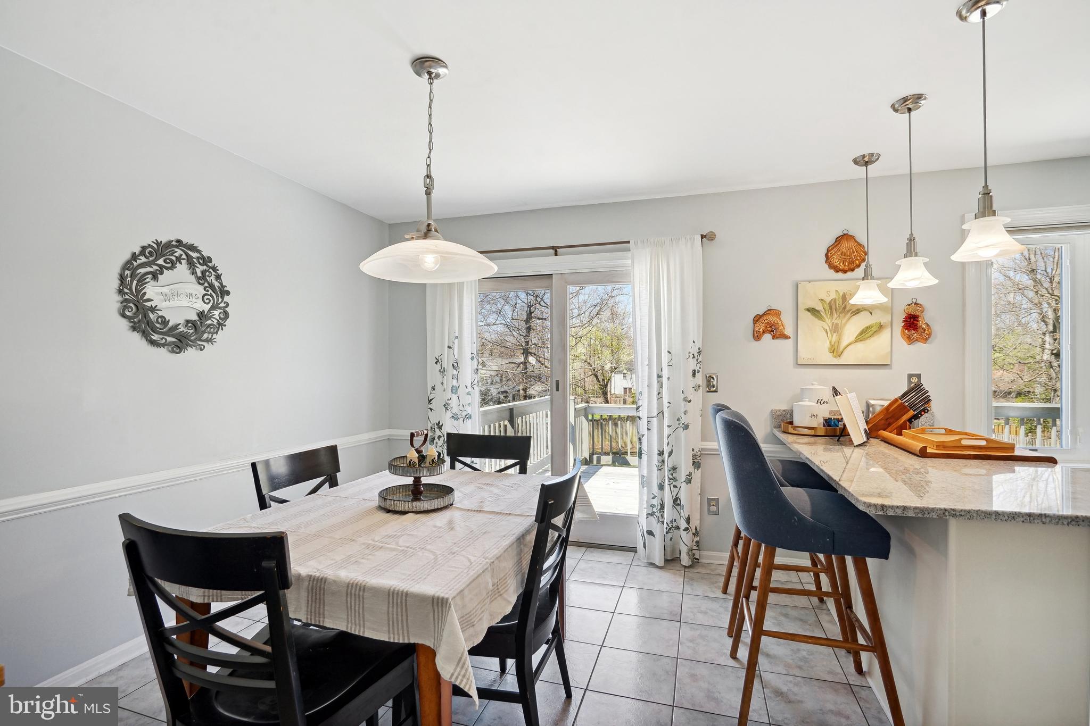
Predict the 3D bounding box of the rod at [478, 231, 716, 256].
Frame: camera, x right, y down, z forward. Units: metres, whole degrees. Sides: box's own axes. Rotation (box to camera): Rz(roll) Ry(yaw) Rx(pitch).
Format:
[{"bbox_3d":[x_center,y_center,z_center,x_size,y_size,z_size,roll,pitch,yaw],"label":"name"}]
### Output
[{"bbox_3d":[0.058,-0.814,3.458,2.200,0.070,0.090,0,-1,18],"label":"rod"}]

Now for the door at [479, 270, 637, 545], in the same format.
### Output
[{"bbox_3d":[0.121,0.327,3.578,1.780,1.950,0.110,0,-1,18],"label":"door"}]

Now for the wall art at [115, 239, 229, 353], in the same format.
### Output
[{"bbox_3d":[-1.806,-0.331,2.390,0.030,0.560,0.530,0,-1,18],"label":"wall art"}]

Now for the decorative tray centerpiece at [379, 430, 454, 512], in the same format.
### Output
[{"bbox_3d":[-0.470,0.401,1.857,0.295,0.285,0.295,0,-1,0],"label":"decorative tray centerpiece"}]

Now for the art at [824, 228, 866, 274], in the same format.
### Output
[{"bbox_3d":[1.840,-0.684,2.966,0.230,0.270,0.050,0,-1,18],"label":"art"}]

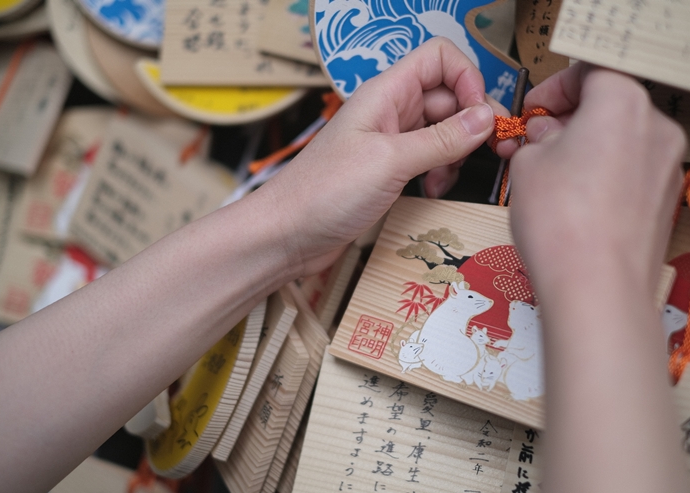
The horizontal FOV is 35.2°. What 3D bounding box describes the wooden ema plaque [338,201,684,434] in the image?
[{"bbox_3d":[0.072,0.027,0.511,0.148,0.096,0.007,17,-11,34],"label":"wooden ema plaque"}]

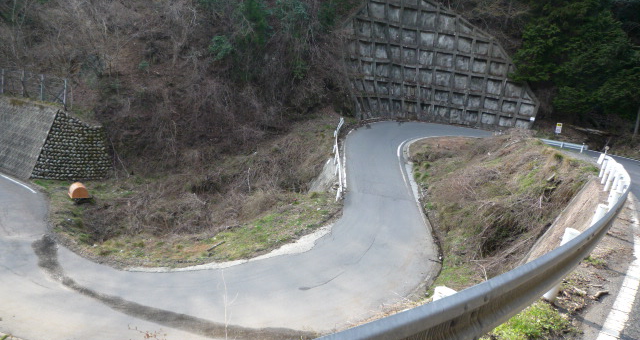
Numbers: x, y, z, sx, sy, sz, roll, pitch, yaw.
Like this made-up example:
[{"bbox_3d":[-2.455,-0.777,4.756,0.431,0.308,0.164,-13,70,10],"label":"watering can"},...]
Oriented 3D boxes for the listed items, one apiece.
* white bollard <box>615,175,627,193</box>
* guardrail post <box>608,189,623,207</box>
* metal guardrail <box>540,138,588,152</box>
[{"bbox_3d":[5.375,0.493,8.395,0.120,0.600,0.120,19,16,31],"label":"white bollard"},{"bbox_3d":[4.229,0.583,6.756,0.120,0.600,0.120,20,16,33],"label":"guardrail post"},{"bbox_3d":[18.880,-1.825,35.971,3.710,0.600,0.220,17,15,23],"label":"metal guardrail"}]

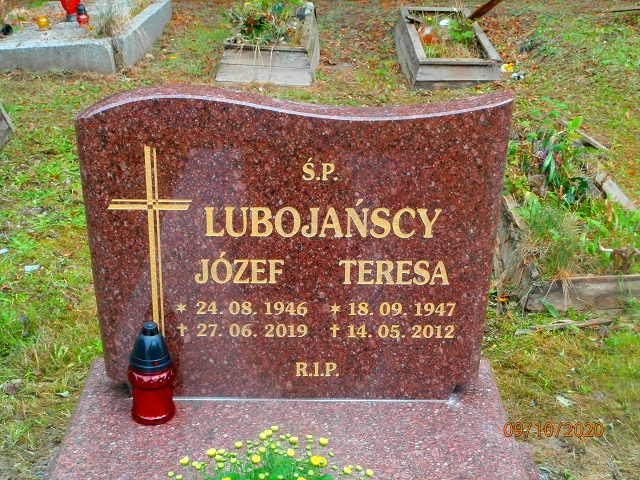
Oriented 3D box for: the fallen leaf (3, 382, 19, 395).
[{"bbox_3d":[-0.861,0.413,2.930,0.042,0.014,0.042,0,21,0],"label":"fallen leaf"}]

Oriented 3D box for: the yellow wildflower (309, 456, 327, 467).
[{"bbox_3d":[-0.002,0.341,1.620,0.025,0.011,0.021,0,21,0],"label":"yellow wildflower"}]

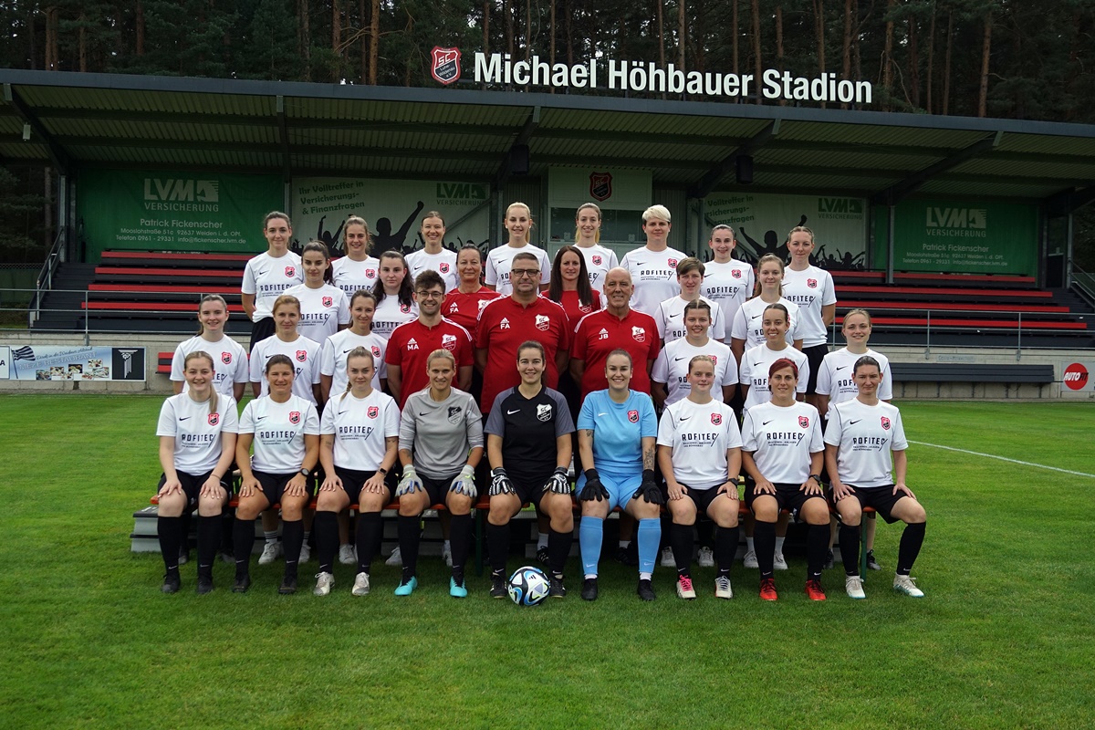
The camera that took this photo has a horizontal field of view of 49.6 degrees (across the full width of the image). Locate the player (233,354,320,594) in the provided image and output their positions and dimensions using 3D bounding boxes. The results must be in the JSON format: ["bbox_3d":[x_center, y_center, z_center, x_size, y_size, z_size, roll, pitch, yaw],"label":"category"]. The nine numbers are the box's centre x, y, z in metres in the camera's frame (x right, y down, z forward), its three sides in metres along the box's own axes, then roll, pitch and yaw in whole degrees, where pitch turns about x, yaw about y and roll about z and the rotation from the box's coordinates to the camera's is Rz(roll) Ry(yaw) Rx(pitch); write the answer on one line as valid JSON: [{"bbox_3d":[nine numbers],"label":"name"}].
[{"bbox_3d":[-1.560,0.589,6.840,0.500,1.310,0.720,1,1,-5],"label":"player"}]

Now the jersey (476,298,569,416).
[{"bbox_3d":[-0.150,-0.067,7.520,0.610,0.760,0.350,1,1,-2],"label":"jersey"}]

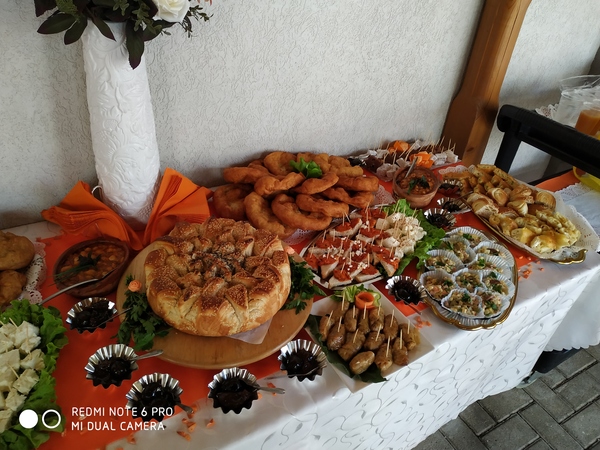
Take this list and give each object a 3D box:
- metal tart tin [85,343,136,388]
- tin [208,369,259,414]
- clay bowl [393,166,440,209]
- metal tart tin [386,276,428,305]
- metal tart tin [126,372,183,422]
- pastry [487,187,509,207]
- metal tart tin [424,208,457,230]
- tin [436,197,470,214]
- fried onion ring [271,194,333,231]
[{"bbox_3d":[-0.292,0.228,0.653,0.079,0.028,0.079,4,35,-3],"label":"metal tart tin"},{"bbox_3d":[-0.114,0.293,0.718,0.088,0.028,0.088,2,36,-2],"label":"tin"},{"bbox_3d":[0.344,-0.101,1.258,0.145,0.072,0.145,4,36,0],"label":"clay bowl"},{"bbox_3d":[0.214,0.139,0.846,0.079,0.028,0.079,4,35,-3],"label":"metal tart tin"},{"bbox_3d":[-0.242,0.298,0.700,0.090,0.028,0.090,2,36,-2],"label":"metal tart tin"},{"bbox_3d":[0.538,-0.076,1.130,0.046,0.039,0.052,-15,40,-27],"label":"pastry"},{"bbox_3d":[0.392,-0.009,1.173,0.089,0.028,0.089,4,36,0],"label":"metal tart tin"},{"bbox_3d":[0.451,-0.044,1.227,0.091,0.028,0.091,4,36,0],"label":"tin"},{"bbox_3d":[0.005,-0.035,1.110,0.158,0.042,0.158,15,32,0],"label":"fried onion ring"}]

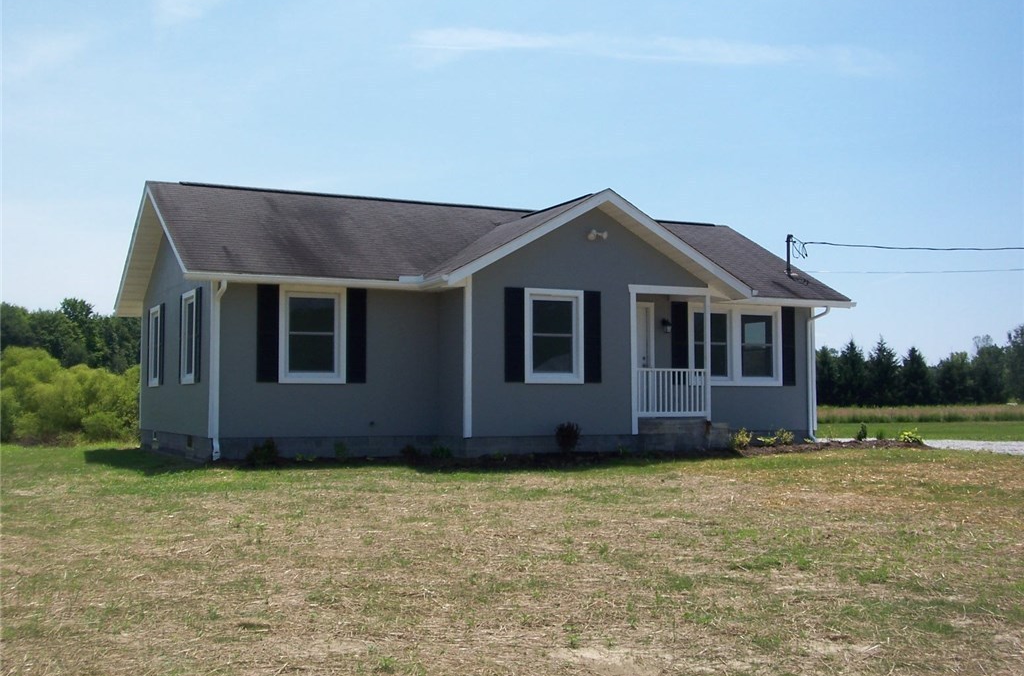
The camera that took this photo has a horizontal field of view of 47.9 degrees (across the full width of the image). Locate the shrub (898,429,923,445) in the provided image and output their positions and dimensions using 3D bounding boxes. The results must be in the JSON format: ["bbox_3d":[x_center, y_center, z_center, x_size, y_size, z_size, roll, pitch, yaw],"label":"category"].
[{"bbox_3d":[8.629,2.127,24.918,0.583,0.346,0.562,1,-4,-26],"label":"shrub"}]

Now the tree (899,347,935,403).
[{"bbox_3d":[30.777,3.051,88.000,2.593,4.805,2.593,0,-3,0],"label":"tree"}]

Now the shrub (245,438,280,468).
[{"bbox_3d":[-4.066,1.874,18.801,0.554,0.473,0.521,1,-4,-26],"label":"shrub"}]

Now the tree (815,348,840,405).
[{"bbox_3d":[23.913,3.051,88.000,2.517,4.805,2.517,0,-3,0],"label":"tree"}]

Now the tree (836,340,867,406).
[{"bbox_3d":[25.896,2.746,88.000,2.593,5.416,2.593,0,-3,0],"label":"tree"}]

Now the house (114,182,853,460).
[{"bbox_3d":[-0.621,-0.284,24.728,13.816,5.292,9.502,1,-4,-26],"label":"house"}]

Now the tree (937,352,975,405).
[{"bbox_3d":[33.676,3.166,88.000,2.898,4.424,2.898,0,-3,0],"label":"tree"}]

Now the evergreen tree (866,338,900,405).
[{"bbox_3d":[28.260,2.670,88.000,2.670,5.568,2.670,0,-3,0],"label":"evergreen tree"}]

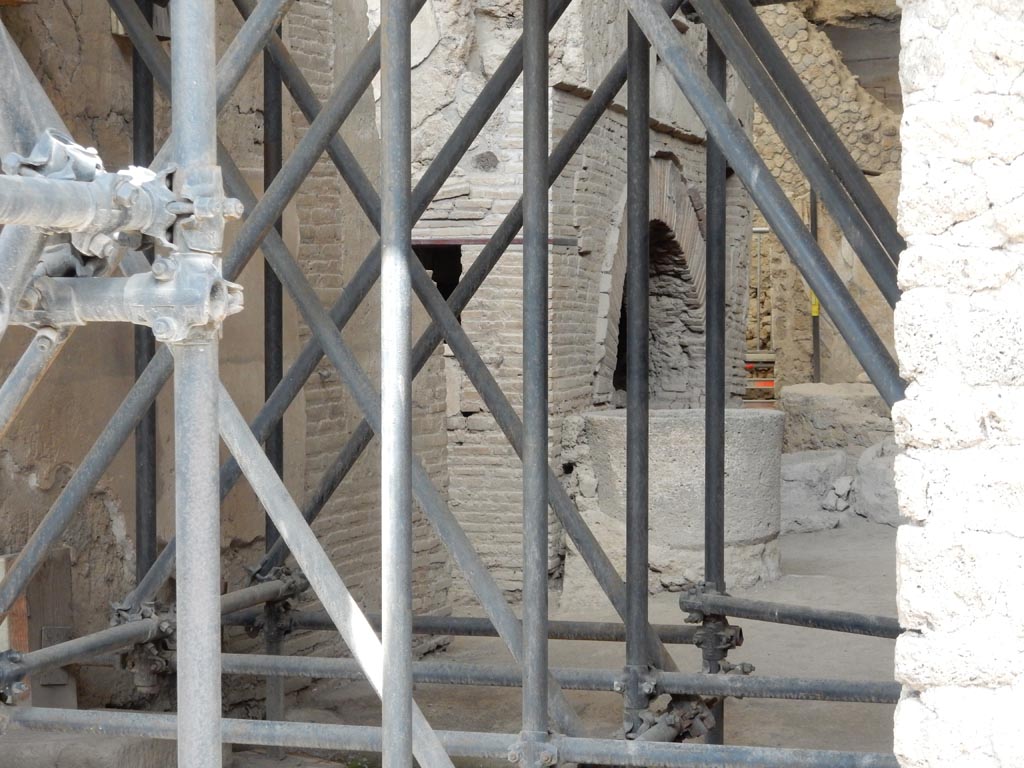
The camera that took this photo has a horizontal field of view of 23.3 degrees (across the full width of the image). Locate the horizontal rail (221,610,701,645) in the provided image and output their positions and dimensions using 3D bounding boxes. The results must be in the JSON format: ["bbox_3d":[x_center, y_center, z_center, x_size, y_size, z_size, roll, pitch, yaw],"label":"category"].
[{"bbox_3d":[-0.142,0.641,6.575,1.455,0.049,0.049,0,2,20],"label":"horizontal rail"}]

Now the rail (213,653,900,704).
[{"bbox_3d":[0.015,0.663,5.644,1.764,0.049,0.049,0,2,20],"label":"rail"}]

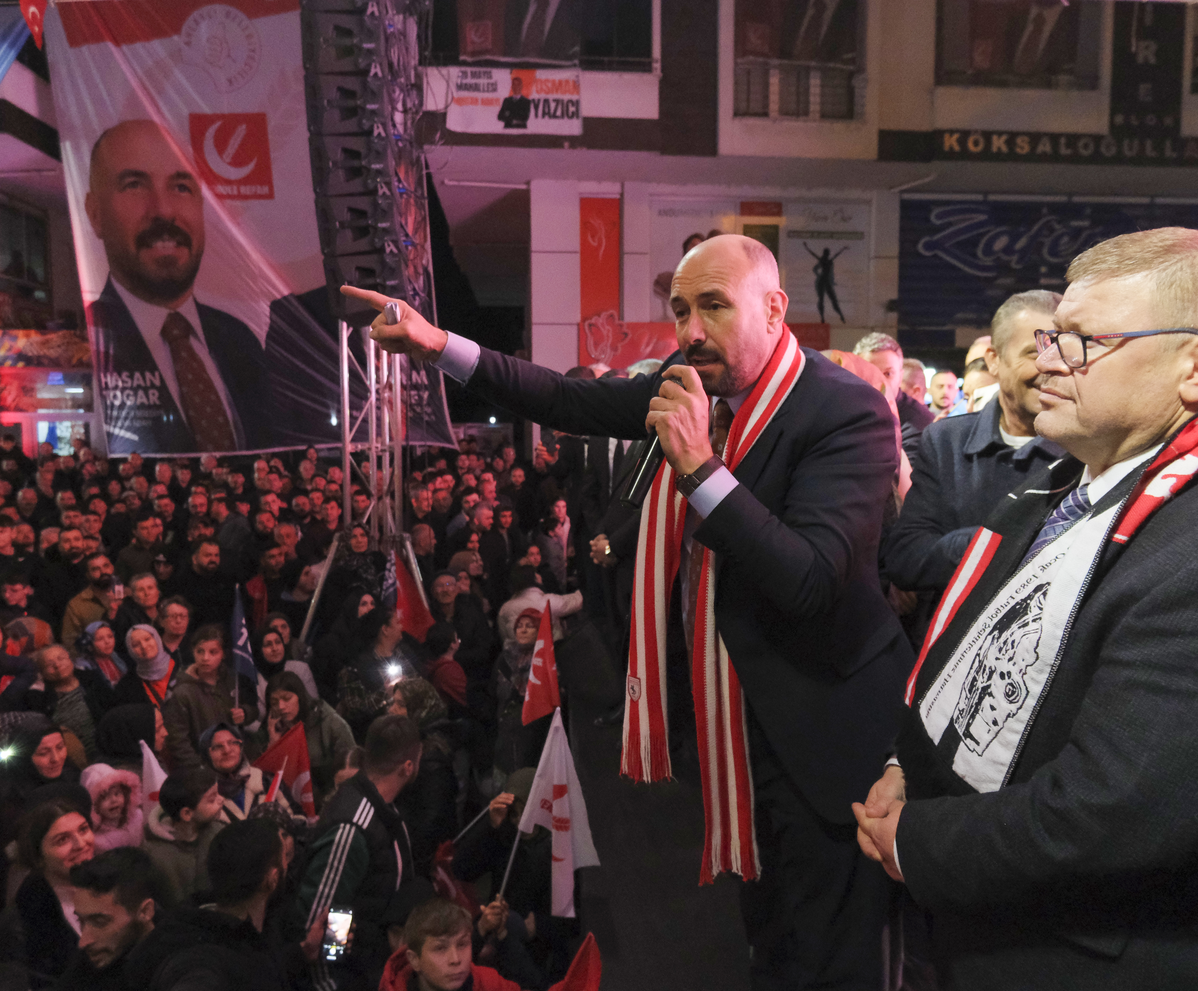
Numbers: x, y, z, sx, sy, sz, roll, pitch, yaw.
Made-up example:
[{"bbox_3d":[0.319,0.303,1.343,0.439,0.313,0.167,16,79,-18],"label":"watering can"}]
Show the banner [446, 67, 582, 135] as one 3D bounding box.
[{"bbox_3d":[-1.080,-4.980,12.000,1.700,0.800,0.030,0,4,-5],"label":"banner"}]

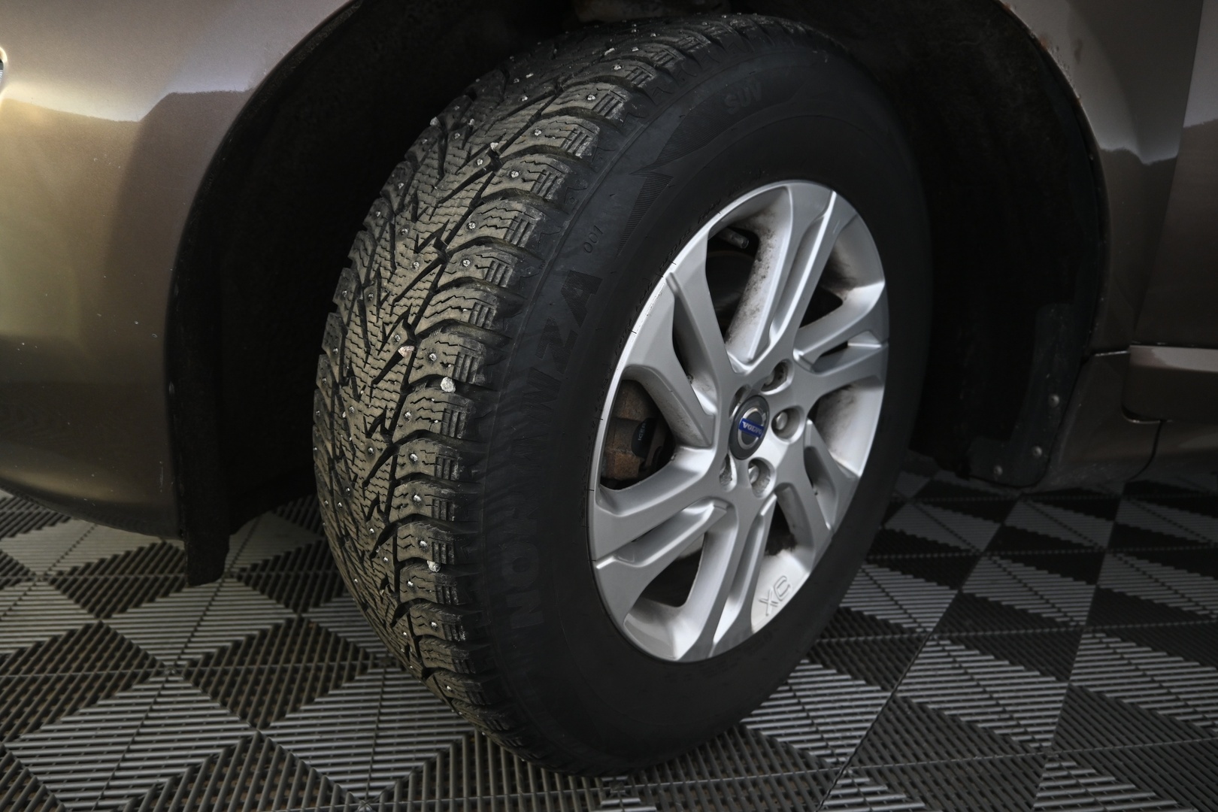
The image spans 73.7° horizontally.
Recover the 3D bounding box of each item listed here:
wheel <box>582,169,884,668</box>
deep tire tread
[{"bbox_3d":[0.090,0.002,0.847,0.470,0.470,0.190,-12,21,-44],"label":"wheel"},{"bbox_3d":[0.077,-0.003,0.859,0.735,0.735,0.230,-12,21,-44],"label":"deep tire tread"}]

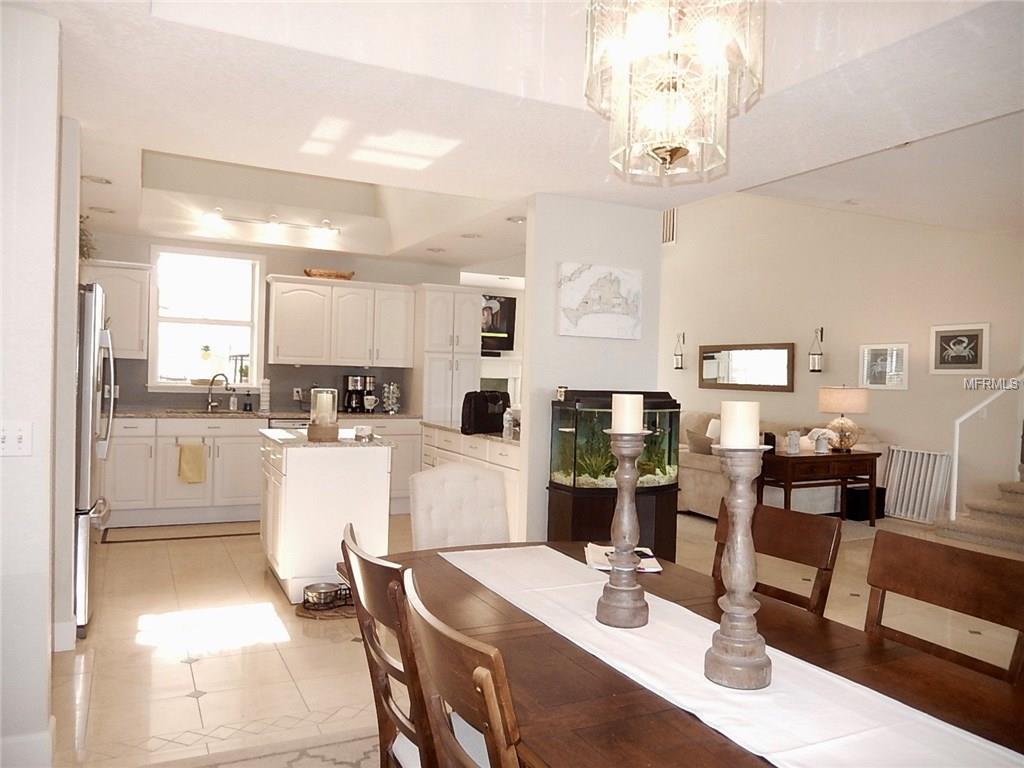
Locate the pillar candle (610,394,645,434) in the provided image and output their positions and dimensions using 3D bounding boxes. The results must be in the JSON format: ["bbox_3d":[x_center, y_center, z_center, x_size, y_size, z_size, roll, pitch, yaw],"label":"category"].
[{"bbox_3d":[0.285,0.071,1.803,0.076,0.092,0.076,2,1,0],"label":"pillar candle"}]

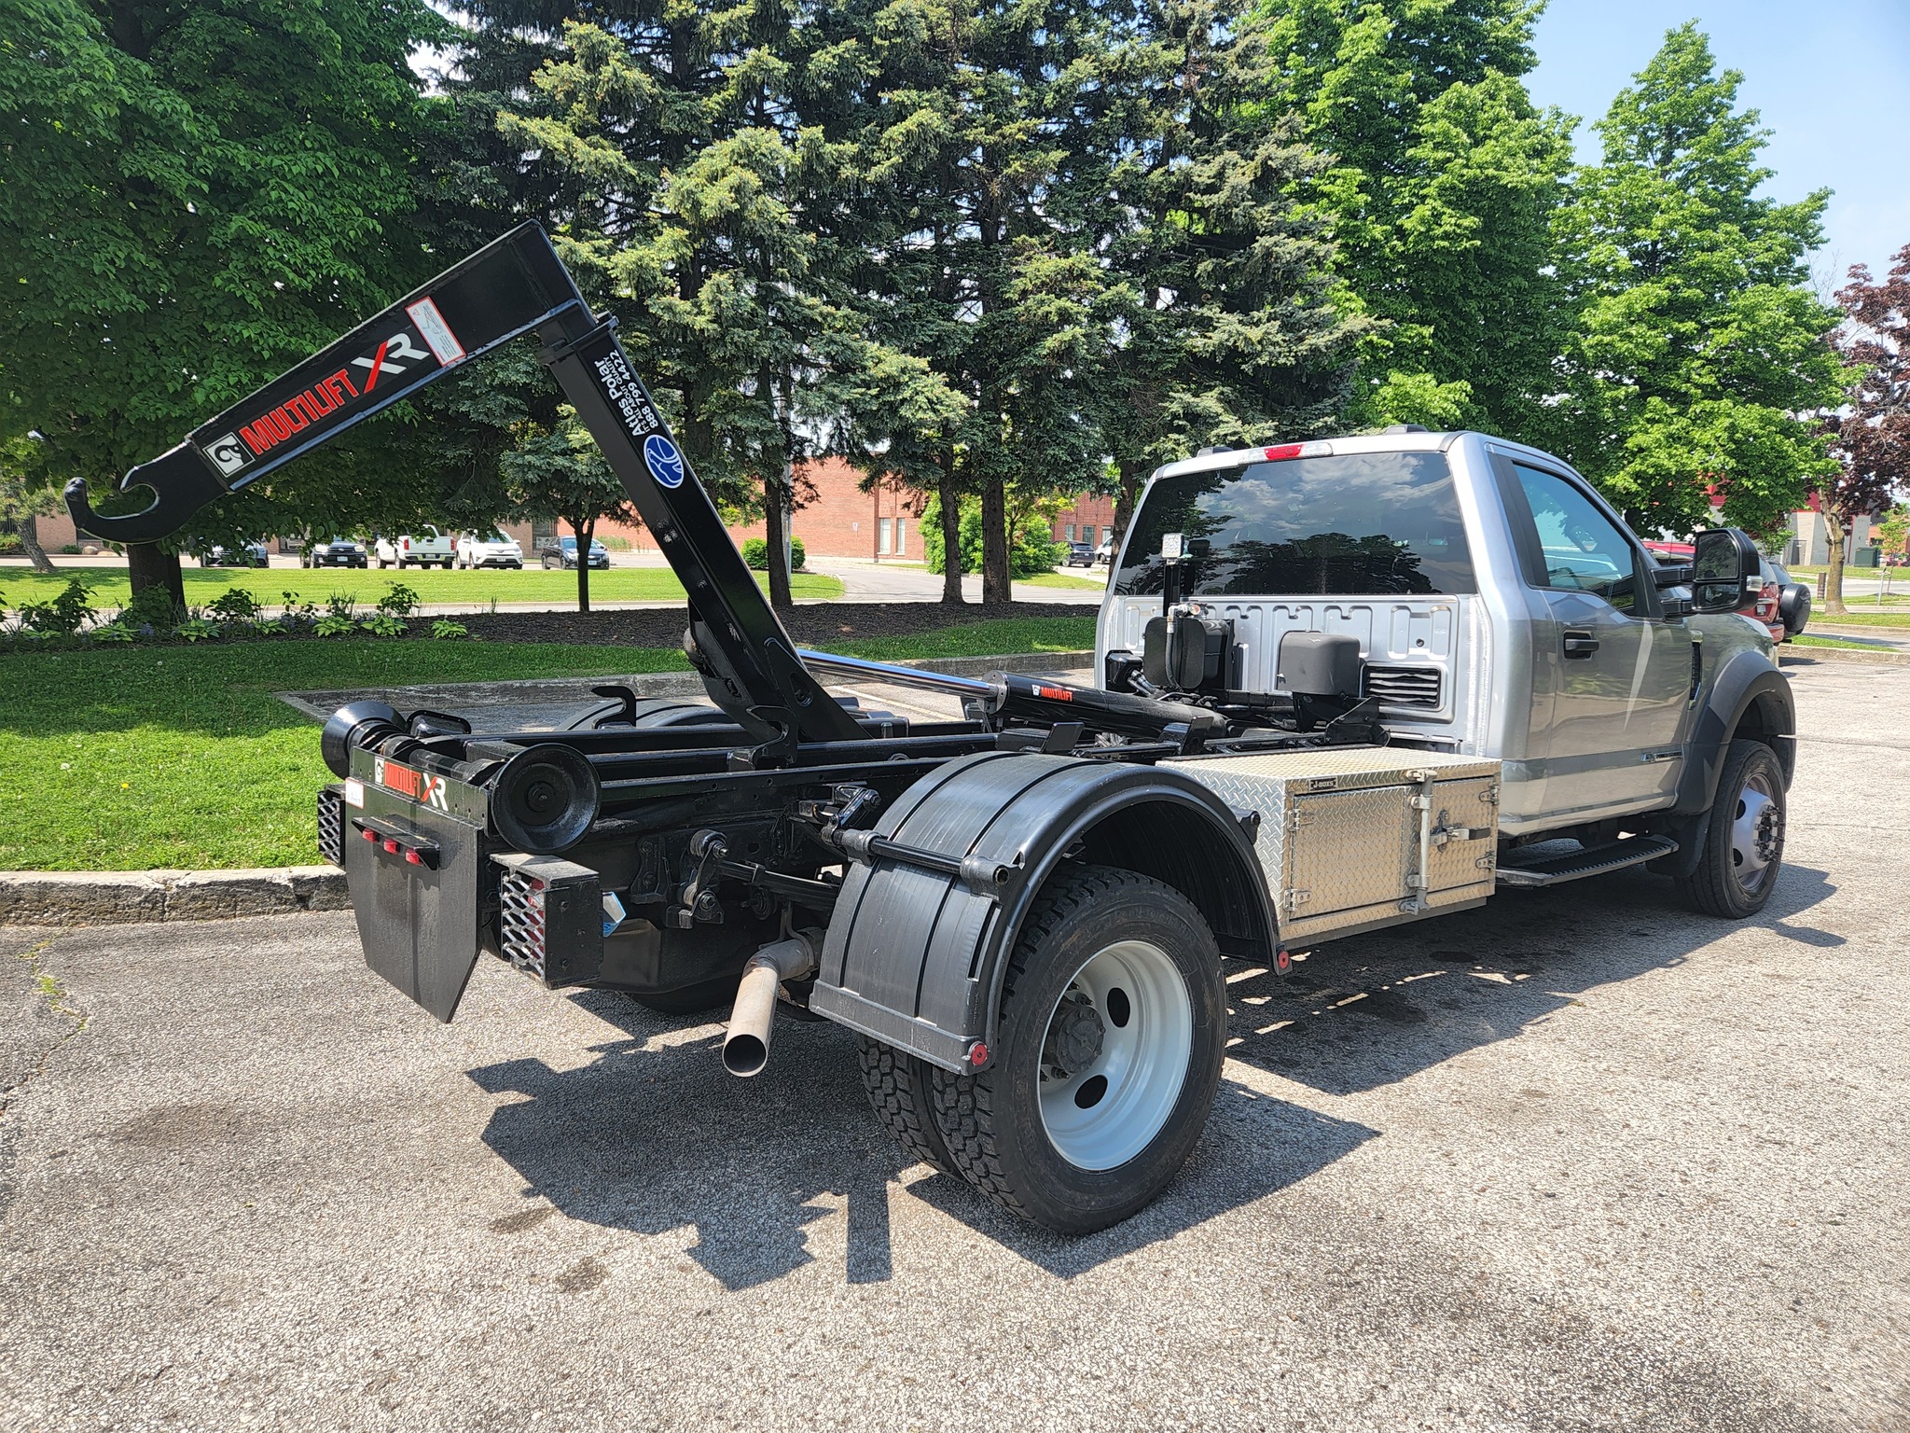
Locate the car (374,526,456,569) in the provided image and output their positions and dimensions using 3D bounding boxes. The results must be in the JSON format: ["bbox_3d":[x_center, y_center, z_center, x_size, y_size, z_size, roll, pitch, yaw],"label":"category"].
[{"bbox_3d":[-20.000,-6.189,47.000,1.900,1.790,5.400,-4,8,-32],"label":"car"}]

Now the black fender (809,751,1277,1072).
[{"bbox_3d":[0.231,0.387,3.065,1.060,0.610,0.620,-5,7,-40],"label":"black fender"}]

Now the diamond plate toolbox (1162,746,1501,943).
[{"bbox_3d":[1.200,0.363,3.994,1.205,0.445,0.450,-1,5,-40],"label":"diamond plate toolbox"}]

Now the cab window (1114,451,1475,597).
[{"bbox_3d":[1.303,-0.741,5.079,0.080,0.520,1.700,3,2,-40],"label":"cab window"}]

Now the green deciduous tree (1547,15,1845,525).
[{"bbox_3d":[14.650,-7.981,25.000,5.500,11.600,5.500,4,7,30],"label":"green deciduous tree"}]

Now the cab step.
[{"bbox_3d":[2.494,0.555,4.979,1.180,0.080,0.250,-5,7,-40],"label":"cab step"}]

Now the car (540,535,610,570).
[{"bbox_3d":[-15.750,-6.728,52.500,1.780,1.480,4.500,-4,7,-31],"label":"car"}]

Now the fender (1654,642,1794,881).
[{"bbox_3d":[3.470,0.195,5.727,1.140,0.970,0.250,-1,5,-40],"label":"fender"}]

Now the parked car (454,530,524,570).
[{"bbox_3d":[-18.700,-6.680,50.600,1.840,1.690,4.580,-4,8,-32],"label":"parked car"}]

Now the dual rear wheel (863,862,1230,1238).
[{"bbox_3d":[0.230,0.750,3.082,0.810,0.810,0.490,-5,7,-40],"label":"dual rear wheel"}]

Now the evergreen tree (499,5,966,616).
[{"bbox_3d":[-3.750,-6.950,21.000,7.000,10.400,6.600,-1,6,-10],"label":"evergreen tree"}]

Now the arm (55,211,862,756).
[{"bbox_3d":[-0.987,-0.515,3.136,2.030,1.370,0.240,-1,5,-40],"label":"arm"}]

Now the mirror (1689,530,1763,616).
[{"bbox_3d":[3.033,-0.567,4.989,0.160,0.340,0.220,-1,5,-40],"label":"mirror"}]

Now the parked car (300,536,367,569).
[{"bbox_3d":[-23.500,-6.380,47.900,1.820,1.660,4.400,-4,8,-34],"label":"parked car"}]

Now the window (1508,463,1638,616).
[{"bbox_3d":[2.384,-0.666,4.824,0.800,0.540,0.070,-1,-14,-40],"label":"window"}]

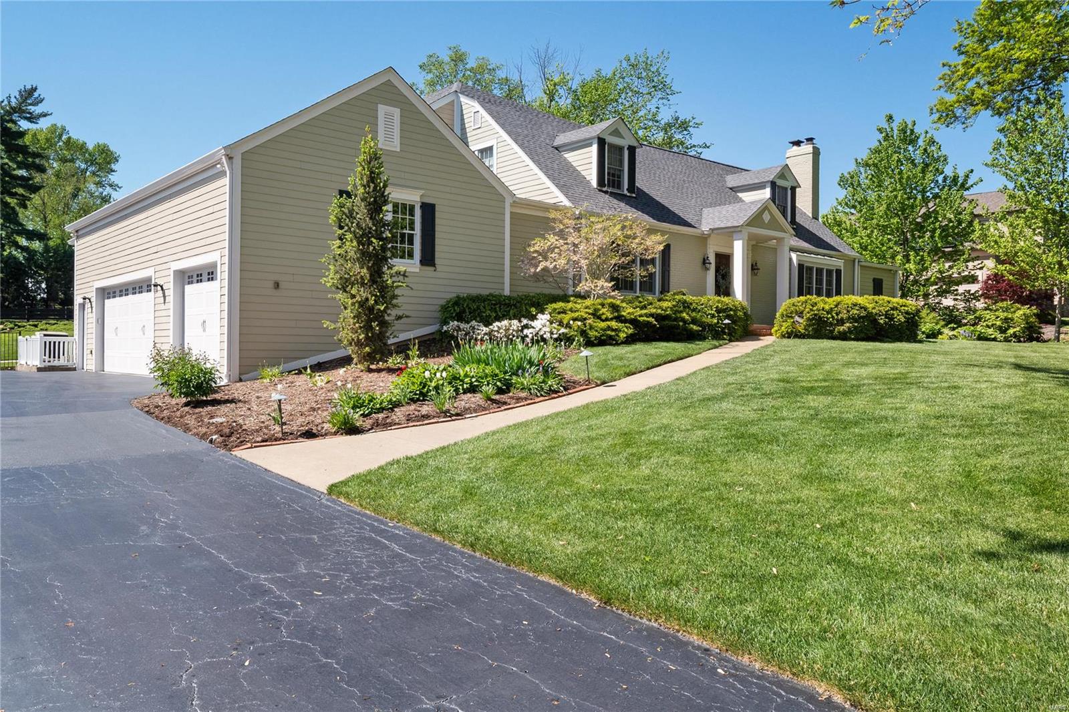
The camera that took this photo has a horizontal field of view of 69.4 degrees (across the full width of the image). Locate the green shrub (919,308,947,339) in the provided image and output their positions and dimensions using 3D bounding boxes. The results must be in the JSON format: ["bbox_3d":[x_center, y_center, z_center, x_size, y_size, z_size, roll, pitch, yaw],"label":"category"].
[{"bbox_3d":[12.710,-1.042,24.700,1.050,1.020,0.950,0,1,-30],"label":"green shrub"}]

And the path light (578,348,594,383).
[{"bbox_3d":[0.840,0.150,12.400,0.225,0.530,0.225,1,0,0],"label":"path light"}]

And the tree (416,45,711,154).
[{"bbox_3d":[1.350,-7.500,37.000,13.800,14.500,12.500,1,0,0],"label":"tree"}]

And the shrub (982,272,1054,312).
[{"bbox_3d":[17.300,-2.050,27.700,2.700,1.950,2.500,1,0,0],"label":"shrub"}]

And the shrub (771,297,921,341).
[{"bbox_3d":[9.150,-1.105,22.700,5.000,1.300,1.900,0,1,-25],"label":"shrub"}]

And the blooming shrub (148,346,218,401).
[{"bbox_3d":[-5.688,0.284,12.500,1.120,0.900,1.050,0,1,-30],"label":"blooming shrub"}]

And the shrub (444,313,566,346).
[{"bbox_3d":[-0.607,-0.564,15.800,2.500,0.720,0.950,0,1,-20],"label":"shrub"}]

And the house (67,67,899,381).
[{"bbox_3d":[0.600,-3.900,25.400,25.200,8.800,13.400,0,0,-40],"label":"house"}]

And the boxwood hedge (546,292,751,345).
[{"bbox_3d":[2.880,-0.870,18.500,5.600,1.300,1.800,0,0,-40],"label":"boxwood hedge"}]

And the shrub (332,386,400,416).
[{"bbox_3d":[-2.235,0.607,10.200,0.880,0.330,0.700,0,1,-20],"label":"shrub"}]

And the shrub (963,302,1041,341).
[{"bbox_3d":[15.109,-1.095,25.000,2.400,1.350,2.000,0,1,-30],"label":"shrub"}]

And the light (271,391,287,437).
[{"bbox_3d":[-3.075,0.704,9.300,0.190,0.550,0.190,0,1,-30],"label":"light"}]

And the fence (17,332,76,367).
[{"bbox_3d":[-14.300,-0.140,22.500,1.100,0.950,2.300,0,0,-40],"label":"fence"}]

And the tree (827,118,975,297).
[{"bbox_3d":[15.600,-5.700,33.000,6.700,9.300,6.500,1,0,0],"label":"tree"}]

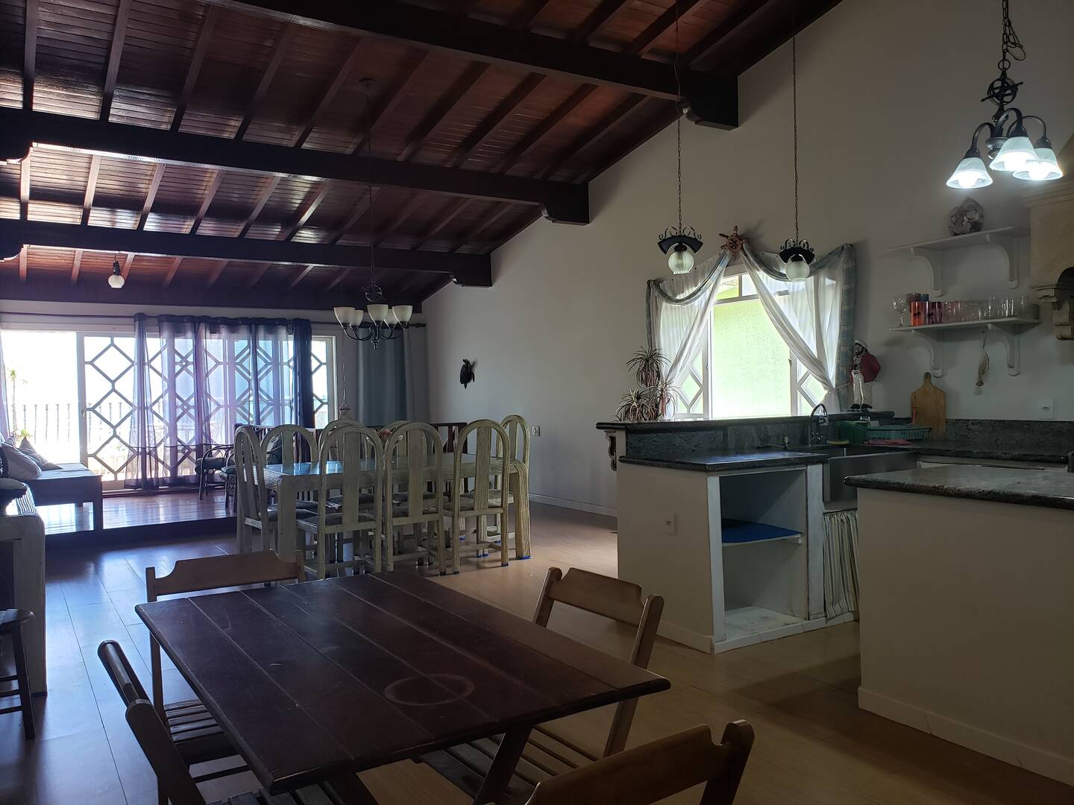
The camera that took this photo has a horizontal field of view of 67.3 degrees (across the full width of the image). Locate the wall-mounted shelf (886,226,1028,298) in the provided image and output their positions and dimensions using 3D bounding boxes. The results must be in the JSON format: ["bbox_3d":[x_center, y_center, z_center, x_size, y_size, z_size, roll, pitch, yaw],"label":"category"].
[{"bbox_3d":[2.550,-0.823,4.846,0.310,0.300,0.800,-2,1,-30],"label":"wall-mounted shelf"}]

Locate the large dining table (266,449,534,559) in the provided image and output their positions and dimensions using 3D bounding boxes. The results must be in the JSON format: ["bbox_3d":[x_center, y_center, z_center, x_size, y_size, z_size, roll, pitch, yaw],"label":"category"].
[{"bbox_3d":[-1.158,0.841,6.160,1.880,0.750,1.080,-2,1,-30],"label":"large dining table"}]

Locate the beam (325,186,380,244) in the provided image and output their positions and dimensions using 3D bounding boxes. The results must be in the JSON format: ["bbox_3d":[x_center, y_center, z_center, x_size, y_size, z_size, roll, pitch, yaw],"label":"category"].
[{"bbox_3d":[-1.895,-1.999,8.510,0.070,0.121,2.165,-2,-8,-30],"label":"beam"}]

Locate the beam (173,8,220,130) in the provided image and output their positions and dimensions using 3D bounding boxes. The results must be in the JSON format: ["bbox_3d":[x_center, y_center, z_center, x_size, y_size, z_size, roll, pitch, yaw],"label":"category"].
[{"bbox_3d":[-2.469,-2.428,5.777,0.062,0.105,1.974,-2,-8,-30],"label":"beam"}]

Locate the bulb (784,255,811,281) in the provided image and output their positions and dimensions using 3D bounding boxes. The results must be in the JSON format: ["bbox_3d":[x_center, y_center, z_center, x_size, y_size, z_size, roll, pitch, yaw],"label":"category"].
[{"bbox_3d":[1.647,-0.849,5.101,0.155,0.165,0.155,-2,1,-30],"label":"bulb"}]

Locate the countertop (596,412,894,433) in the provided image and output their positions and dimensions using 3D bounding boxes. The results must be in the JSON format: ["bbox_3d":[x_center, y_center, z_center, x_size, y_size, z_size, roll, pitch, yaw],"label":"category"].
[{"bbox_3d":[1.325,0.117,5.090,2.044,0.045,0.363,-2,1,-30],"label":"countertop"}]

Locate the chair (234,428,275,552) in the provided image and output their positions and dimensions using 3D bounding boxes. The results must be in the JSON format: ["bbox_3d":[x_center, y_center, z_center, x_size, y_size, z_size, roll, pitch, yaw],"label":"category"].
[{"bbox_3d":[-1.830,0.702,5.706,0.554,1.088,0.473,-2,1,-33],"label":"chair"}]

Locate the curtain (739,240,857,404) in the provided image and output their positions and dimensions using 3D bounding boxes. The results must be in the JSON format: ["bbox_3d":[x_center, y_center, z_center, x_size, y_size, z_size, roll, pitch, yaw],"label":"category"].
[{"bbox_3d":[1.926,-0.582,6.114,0.120,1.420,1.080,-2,1,-30],"label":"curtain"}]

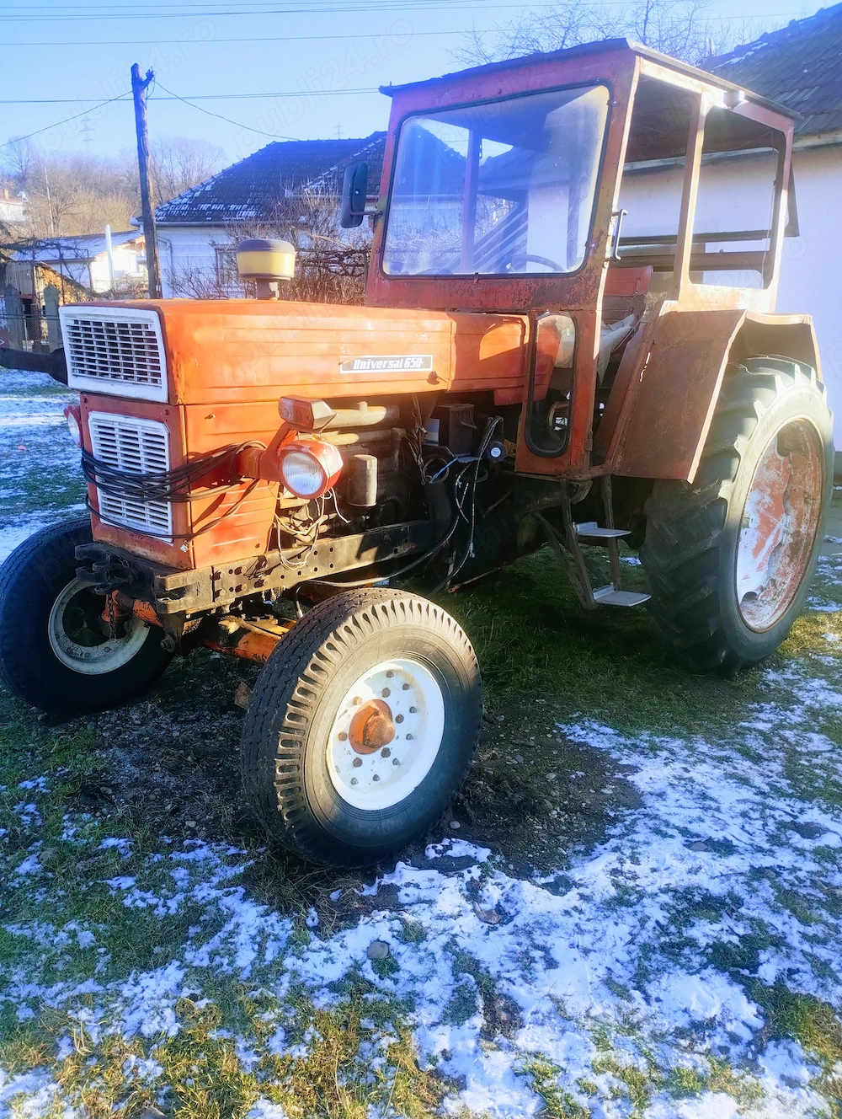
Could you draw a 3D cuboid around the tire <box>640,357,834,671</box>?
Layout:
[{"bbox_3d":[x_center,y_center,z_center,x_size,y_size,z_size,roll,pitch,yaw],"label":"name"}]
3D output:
[{"bbox_3d":[1.556,-0.182,4.292,0.340,1.480,1.480,14,19,39],"label":"tire"}]

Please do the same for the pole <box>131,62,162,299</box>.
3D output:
[{"bbox_3d":[-5.403,-6.727,18.129,0.330,5.731,0.280,-1,15,0],"label":"pole"}]

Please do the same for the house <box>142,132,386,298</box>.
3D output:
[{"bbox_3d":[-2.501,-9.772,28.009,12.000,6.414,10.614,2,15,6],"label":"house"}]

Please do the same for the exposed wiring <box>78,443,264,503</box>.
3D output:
[{"bbox_3d":[-0.836,-0.298,2.902,0.760,0.225,0.260,14,19,39],"label":"exposed wiring"}]

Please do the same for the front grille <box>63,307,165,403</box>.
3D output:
[{"bbox_3d":[-0.930,-0.631,2.759,0.550,0.255,0.045,14,19,39],"label":"front grille"}]

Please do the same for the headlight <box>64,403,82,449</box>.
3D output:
[{"bbox_3d":[-1.269,-0.518,3.461,0.125,0.168,0.168,-22,26,-34],"label":"headlight"}]

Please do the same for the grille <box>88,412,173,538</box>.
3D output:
[{"bbox_3d":[-0.923,-0.269,2.877,0.420,0.365,0.040,14,19,39],"label":"grille"}]

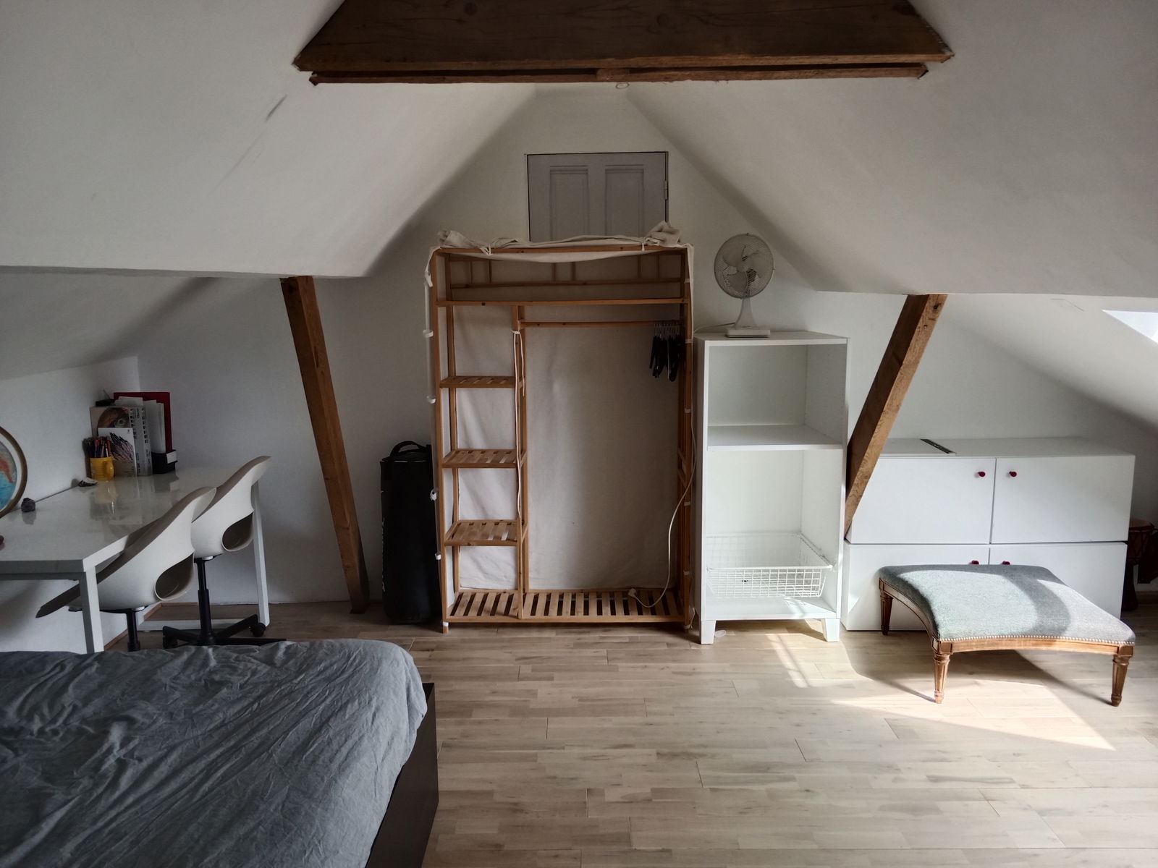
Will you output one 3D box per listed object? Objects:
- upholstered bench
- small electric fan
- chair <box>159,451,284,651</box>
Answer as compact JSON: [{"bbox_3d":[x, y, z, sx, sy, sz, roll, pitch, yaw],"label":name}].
[{"bbox_3d":[1.661,0.780,3.484,0.720,0.320,0.720,0,9,2],"label":"upholstered bench"},{"bbox_3d":[0.704,-0.635,3.736,0.260,0.440,0.220,2,10,18],"label":"small electric fan"},{"bbox_3d":[-1.537,0.523,3.576,0.620,0.865,0.630,0,9,1],"label":"chair"}]

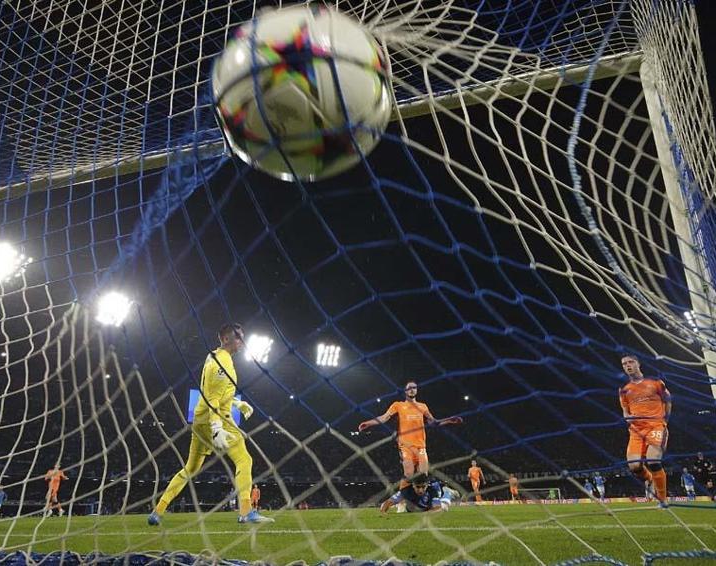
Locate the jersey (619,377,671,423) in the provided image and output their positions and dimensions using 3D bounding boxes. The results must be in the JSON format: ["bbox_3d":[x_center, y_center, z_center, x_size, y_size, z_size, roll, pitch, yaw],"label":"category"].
[{"bbox_3d":[3.418,1.403,6.734,0.540,0.540,0.300,-18,-27,37],"label":"jersey"}]

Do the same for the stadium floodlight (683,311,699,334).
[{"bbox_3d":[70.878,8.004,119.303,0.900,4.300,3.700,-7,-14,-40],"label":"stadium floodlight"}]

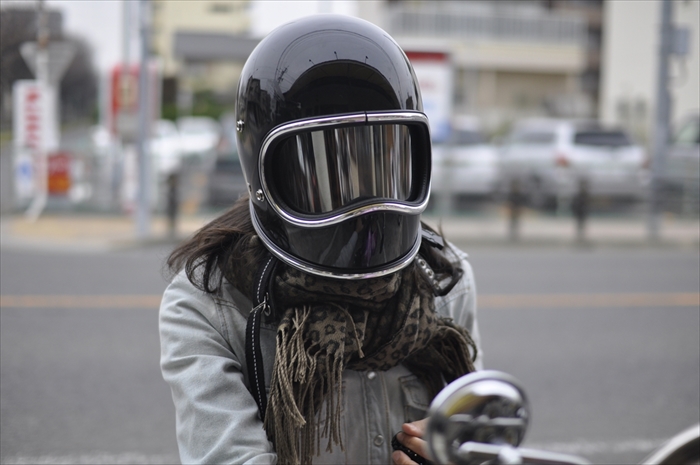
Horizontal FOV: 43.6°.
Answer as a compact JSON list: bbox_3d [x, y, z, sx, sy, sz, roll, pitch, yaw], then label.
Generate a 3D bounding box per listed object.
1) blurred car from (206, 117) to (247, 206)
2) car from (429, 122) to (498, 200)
[{"bbox_3d":[-1.820,-1.501,18.151,1.700,1.650,4.200,0,7,-3],"label":"blurred car"},{"bbox_3d":[1.770,-1.466,18.155,1.700,1.580,4.300,0,7,-3],"label":"car"}]

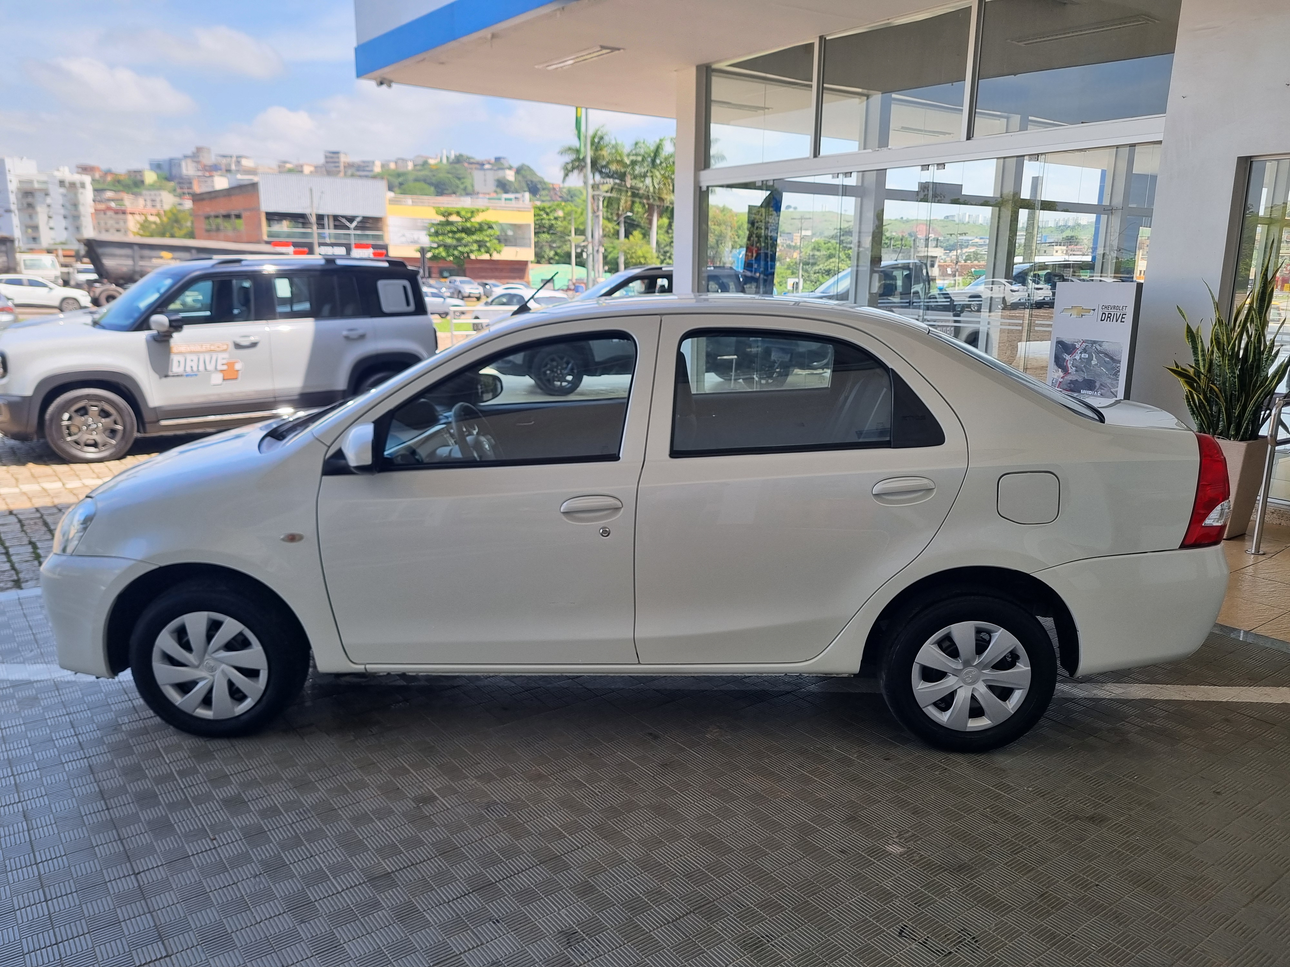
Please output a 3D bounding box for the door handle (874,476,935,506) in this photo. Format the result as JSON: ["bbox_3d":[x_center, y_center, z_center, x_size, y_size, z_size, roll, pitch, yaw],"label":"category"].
[{"bbox_3d":[0.825,0.024,3.086,0.205,0.088,0.055,1,13,0],"label":"door handle"}]

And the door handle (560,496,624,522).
[{"bbox_3d":[-0.173,0.081,3.103,0.208,0.090,0.055,1,13,0],"label":"door handle"}]

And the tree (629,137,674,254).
[{"bbox_3d":[0.933,-27.627,98.427,5.600,14.310,5.600,0,13,0],"label":"tree"}]

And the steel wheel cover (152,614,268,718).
[{"bbox_3d":[-1.460,0.613,3.256,0.396,0.396,0.050,1,13,0],"label":"steel wheel cover"}]

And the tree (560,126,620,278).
[{"bbox_3d":[-5.039,-26.830,93.396,6.200,14.590,6.200,0,13,0],"label":"tree"}]

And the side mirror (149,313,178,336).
[{"bbox_3d":[-3.863,-1.273,7.795,0.170,0.160,0.220,-10,17,-39],"label":"side mirror"}]

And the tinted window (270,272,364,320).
[{"bbox_3d":[-2.948,-1.688,8.746,0.813,0.399,0.040,-10,3,-39],"label":"tinted window"}]

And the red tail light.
[{"bbox_3d":[1.879,0.016,3.244,0.240,0.400,0.270,1,13,1],"label":"red tail light"}]

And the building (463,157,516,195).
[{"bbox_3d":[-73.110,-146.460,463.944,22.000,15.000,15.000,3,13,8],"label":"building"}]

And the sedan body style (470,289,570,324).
[{"bbox_3d":[-4.349,-6.136,34.700,1.750,1.490,4.250,-10,16,-39],"label":"sedan body style"}]

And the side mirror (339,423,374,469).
[{"bbox_3d":[-0.884,-0.122,3.010,0.110,0.150,0.200,1,13,1],"label":"side mirror"}]

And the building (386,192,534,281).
[{"bbox_3d":[-22.818,-27.483,110.582,16.270,10.200,14.000,-6,15,-26],"label":"building"}]

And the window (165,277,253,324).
[{"bbox_3d":[-3.660,-1.549,8.159,0.748,0.373,0.040,-10,3,-39],"label":"window"}]

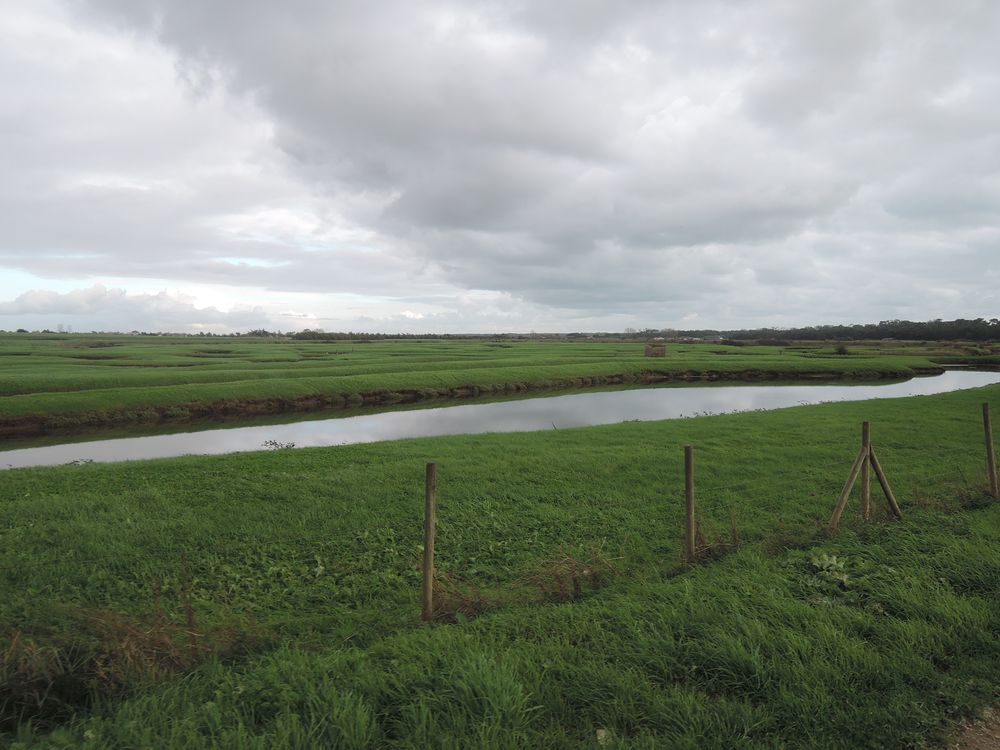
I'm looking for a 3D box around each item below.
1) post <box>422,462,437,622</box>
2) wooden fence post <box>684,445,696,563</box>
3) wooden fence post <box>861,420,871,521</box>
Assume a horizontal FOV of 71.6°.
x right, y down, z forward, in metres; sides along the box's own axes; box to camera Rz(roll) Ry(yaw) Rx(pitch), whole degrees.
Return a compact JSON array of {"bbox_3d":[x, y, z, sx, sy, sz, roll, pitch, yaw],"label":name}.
[{"bbox_3d":[-0.523,1.248,5.150,0.073,1.193,0.073,2,3,0],"label":"post"},{"bbox_3d":[1.825,1.242,6.650,0.075,1.132,0.075,-2,3,0],"label":"wooden fence post"},{"bbox_3d":[4.284,1.122,8.100,0.076,1.160,0.076,-2,3,0],"label":"wooden fence post"}]

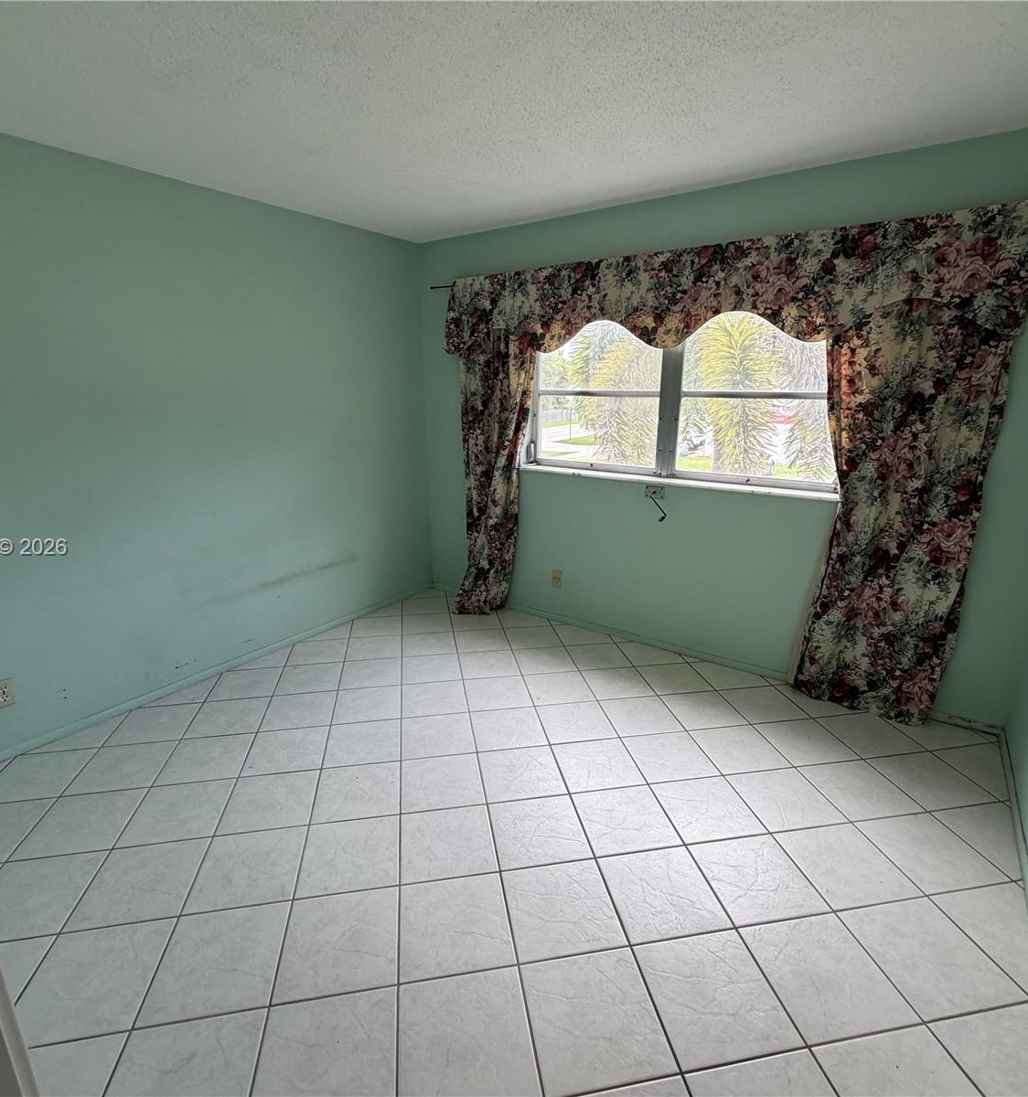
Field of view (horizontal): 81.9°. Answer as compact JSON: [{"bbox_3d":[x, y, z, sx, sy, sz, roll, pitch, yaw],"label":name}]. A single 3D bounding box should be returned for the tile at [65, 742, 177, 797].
[{"bbox_3d":[-1.637,0.918,2.482,0.321,0.010,0.321,-3,16,-10],"label":"tile"}]

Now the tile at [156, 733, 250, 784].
[{"bbox_3d":[-1.317,0.907,2.545,0.324,0.010,0.324,-3,16,-10],"label":"tile"}]

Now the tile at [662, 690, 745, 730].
[{"bbox_3d":[0.927,0.787,2.880,0.315,0.010,0.315,-3,16,-10],"label":"tile"}]

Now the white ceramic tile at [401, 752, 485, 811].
[{"bbox_3d":[-0.291,0.951,2.400,0.324,0.010,0.324,-3,16,-10],"label":"white ceramic tile"}]

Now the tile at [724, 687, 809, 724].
[{"bbox_3d":[1.244,0.773,2.932,0.318,0.010,0.318,-3,16,-10],"label":"tile"}]

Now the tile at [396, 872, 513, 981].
[{"bbox_3d":[-0.177,1.129,1.779,0.324,0.010,0.324,-3,16,-10],"label":"tile"}]

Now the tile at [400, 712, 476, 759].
[{"bbox_3d":[-0.350,0.859,2.704,0.321,0.010,0.321,-3,16,-10],"label":"tile"}]

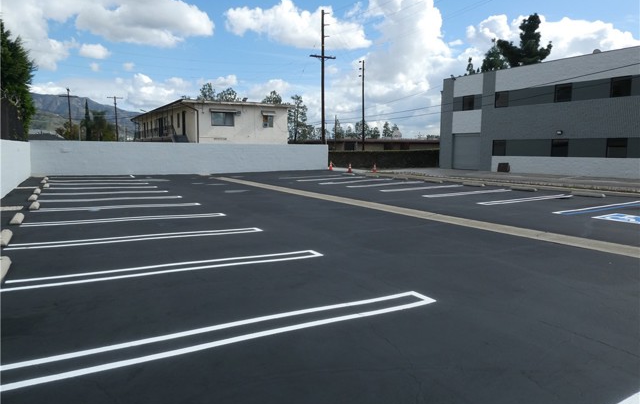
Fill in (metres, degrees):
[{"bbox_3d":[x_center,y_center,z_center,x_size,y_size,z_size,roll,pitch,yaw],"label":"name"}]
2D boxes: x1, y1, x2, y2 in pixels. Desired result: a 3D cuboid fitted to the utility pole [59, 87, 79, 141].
[{"bbox_3d":[-39.721,-12.272,70.795,2.600,11.420,0.400,-3,7,-30],"label":"utility pole"}]

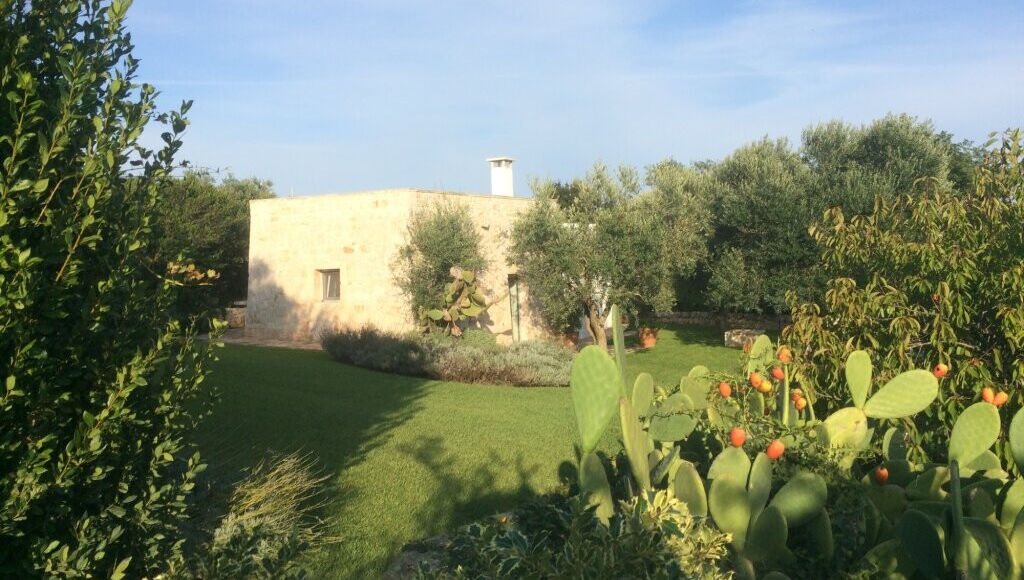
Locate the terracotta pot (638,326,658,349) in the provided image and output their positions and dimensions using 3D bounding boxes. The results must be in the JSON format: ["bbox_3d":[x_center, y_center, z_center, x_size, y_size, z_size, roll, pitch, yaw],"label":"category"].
[{"bbox_3d":[3.650,1.280,23.000,0.500,0.560,0.500,-1,0,0],"label":"terracotta pot"}]

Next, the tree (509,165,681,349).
[{"bbox_3d":[2.100,-0.790,21.900,4.300,4.750,4.200,-1,0,0],"label":"tree"}]

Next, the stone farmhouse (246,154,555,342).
[{"bbox_3d":[-3.500,-1.330,29.400,7.100,5.800,7.600,-1,0,37],"label":"stone farmhouse"}]

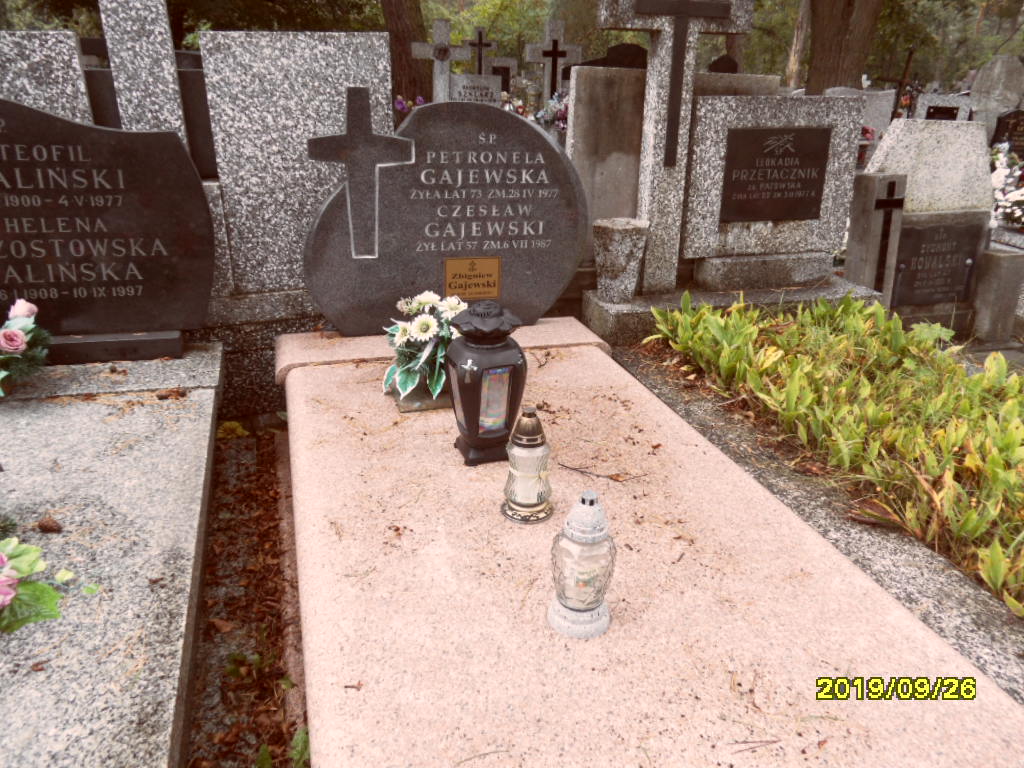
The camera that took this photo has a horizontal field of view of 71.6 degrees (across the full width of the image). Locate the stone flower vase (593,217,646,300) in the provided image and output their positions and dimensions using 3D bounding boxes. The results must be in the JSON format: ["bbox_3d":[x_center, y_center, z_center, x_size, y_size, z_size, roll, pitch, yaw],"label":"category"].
[{"bbox_3d":[0.402,-0.460,2.674,0.208,0.285,0.208,-5,21,-16],"label":"stone flower vase"}]

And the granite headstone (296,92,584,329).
[{"bbox_3d":[-0.198,-0.537,2.259,0.888,0.745,0.070,-5,24,-12],"label":"granite headstone"}]

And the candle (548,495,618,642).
[{"bbox_3d":[0.111,0.269,1.073,0.103,0.240,0.103,1,24,-1],"label":"candle"}]

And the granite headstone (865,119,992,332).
[{"bbox_3d":[1.991,-0.759,3.378,0.620,0.979,0.220,-5,22,-15],"label":"granite headstone"}]

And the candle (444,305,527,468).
[{"bbox_3d":[-0.050,-0.008,1.556,0.150,0.342,0.150,-5,25,-15],"label":"candle"}]

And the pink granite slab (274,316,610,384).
[{"bbox_3d":[-0.228,-0.111,2.283,1.000,0.058,0.290,-5,24,-12],"label":"pink granite slab"}]

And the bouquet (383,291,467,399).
[{"bbox_3d":[-0.222,-0.103,1.800,0.195,0.225,0.180,-5,25,-15],"label":"bouquet"}]

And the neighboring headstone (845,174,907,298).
[{"bbox_3d":[1.700,-0.640,3.350,0.162,0.670,0.145,-6,19,-15],"label":"neighboring headstone"}]

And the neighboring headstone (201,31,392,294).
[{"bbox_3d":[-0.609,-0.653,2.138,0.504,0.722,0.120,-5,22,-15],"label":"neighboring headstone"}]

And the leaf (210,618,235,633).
[{"bbox_3d":[-0.596,0.492,1.458,0.047,0.013,0.034,-5,22,-15],"label":"leaf"}]

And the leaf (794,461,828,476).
[{"bbox_3d":[0.802,0.222,1.898,0.070,0.020,0.050,-6,24,-15],"label":"leaf"}]

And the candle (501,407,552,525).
[{"bbox_3d":[0.032,0.150,1.365,0.099,0.225,0.099,0,23,0],"label":"candle"}]

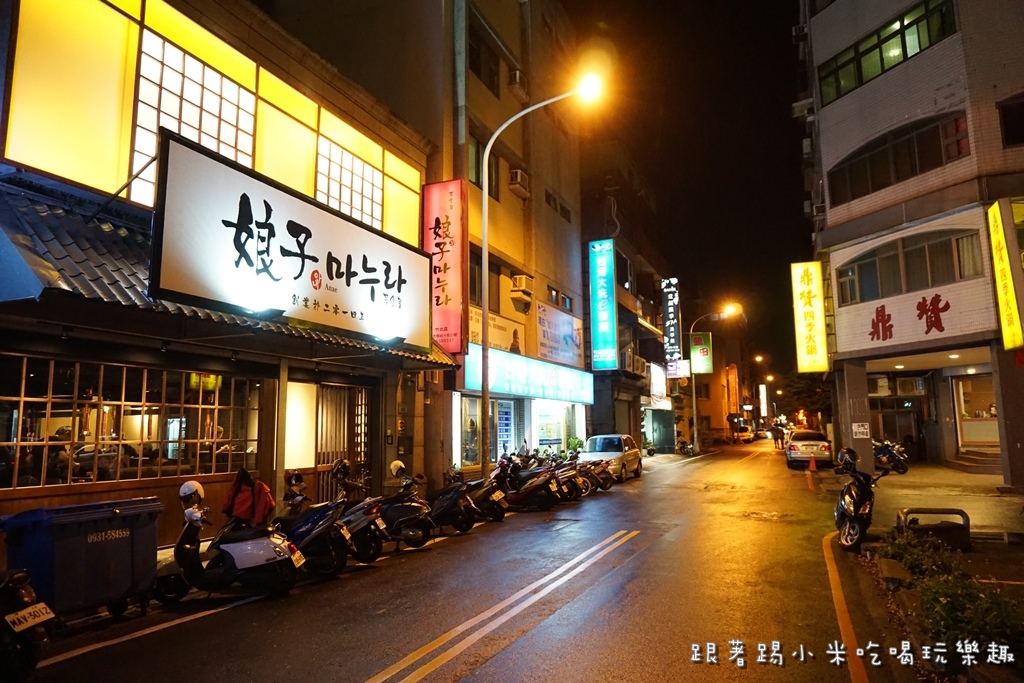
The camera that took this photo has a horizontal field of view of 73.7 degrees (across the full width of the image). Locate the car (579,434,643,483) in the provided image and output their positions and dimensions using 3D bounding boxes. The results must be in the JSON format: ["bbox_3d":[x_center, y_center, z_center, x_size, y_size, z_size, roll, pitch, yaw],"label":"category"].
[{"bbox_3d":[3.254,3.853,22.761,1.600,1.470,3.750,-4,-8,22],"label":"car"}]

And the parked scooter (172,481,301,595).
[{"bbox_3d":[-2.918,2.062,7.039,1.720,1.130,0.680,-1,-7,0],"label":"parked scooter"}]

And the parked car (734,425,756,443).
[{"bbox_3d":[25.878,10.425,75.972,1.750,1.560,4.400,-4,-8,22],"label":"parked car"}]

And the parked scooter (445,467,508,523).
[{"bbox_3d":[-0.819,2.792,12.871,1.800,1.130,0.700,-4,-8,22],"label":"parked scooter"}]

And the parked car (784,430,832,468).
[{"bbox_3d":[12.379,4.519,28.609,1.720,1.430,4.500,-3,-8,21],"label":"parked car"}]

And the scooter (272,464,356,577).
[{"bbox_3d":[-2.709,2.183,8.067,1.820,1.150,0.700,-1,-7,2],"label":"scooter"}]

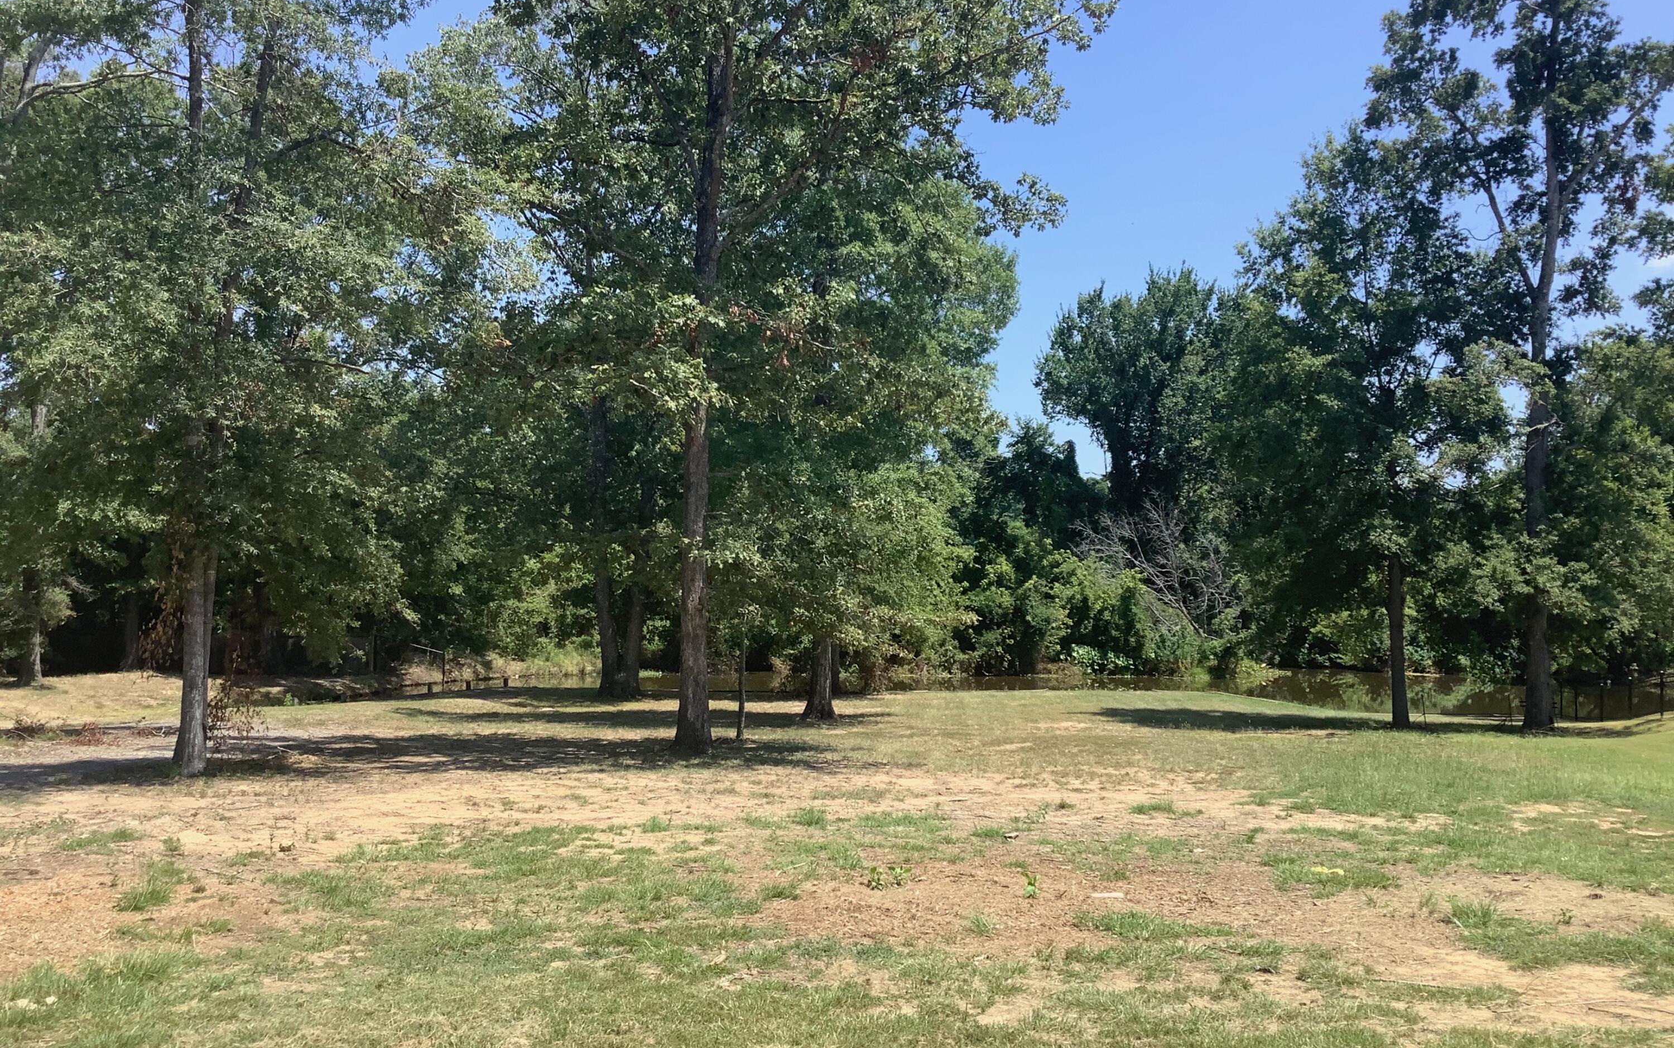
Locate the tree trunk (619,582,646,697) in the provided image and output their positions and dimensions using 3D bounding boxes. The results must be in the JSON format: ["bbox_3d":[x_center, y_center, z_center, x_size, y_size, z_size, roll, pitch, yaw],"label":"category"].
[{"bbox_3d":[-4.995,2.865,36.700,0.600,2.817,0.540,0,-4,0],"label":"tree trunk"}]

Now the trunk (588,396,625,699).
[{"bbox_3d":[-5.620,0.557,36.500,0.800,7.387,0.620,0,-4,0],"label":"trunk"}]

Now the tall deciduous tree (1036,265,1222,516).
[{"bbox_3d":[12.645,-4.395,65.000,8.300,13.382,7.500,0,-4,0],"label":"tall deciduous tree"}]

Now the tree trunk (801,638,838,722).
[{"bbox_3d":[-0.322,2.846,27.300,0.580,1.524,0.520,0,-4,0],"label":"tree trunk"}]

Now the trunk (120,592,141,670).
[{"bbox_3d":[-21.218,3.239,45.000,0.560,2.434,0.520,0,-4,0],"label":"trunk"}]

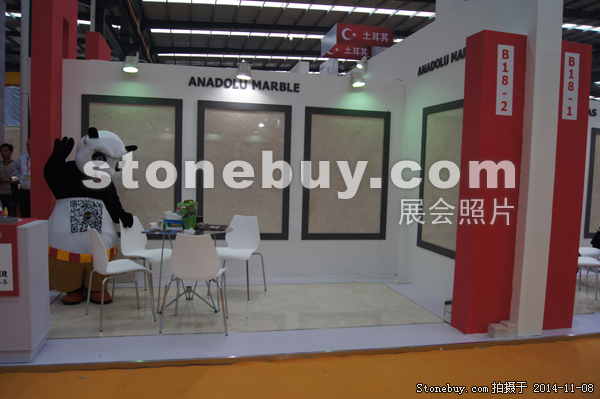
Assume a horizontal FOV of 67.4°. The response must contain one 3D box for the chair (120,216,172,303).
[{"bbox_3d":[-1.539,0.589,4.498,0.490,0.810,0.530,3,4,19],"label":"chair"}]

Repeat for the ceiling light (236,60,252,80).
[{"bbox_3d":[-0.619,-1.427,5.013,0.155,0.190,0.170,1,4,-11],"label":"ceiling light"}]

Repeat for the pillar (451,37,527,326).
[{"bbox_3d":[1.607,-0.114,3.847,0.391,2.496,0.250,1,4,-11],"label":"pillar"}]

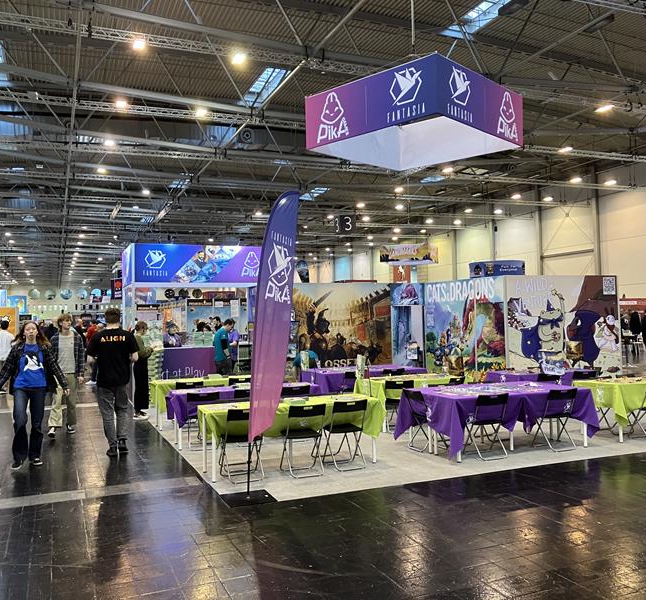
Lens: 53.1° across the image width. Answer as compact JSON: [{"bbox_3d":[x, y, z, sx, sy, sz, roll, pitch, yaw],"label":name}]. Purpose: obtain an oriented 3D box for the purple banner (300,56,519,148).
[{"bbox_3d":[1.800,-3.459,12.627,3.000,1.000,3.000,-2,-2,43],"label":"purple banner"}]

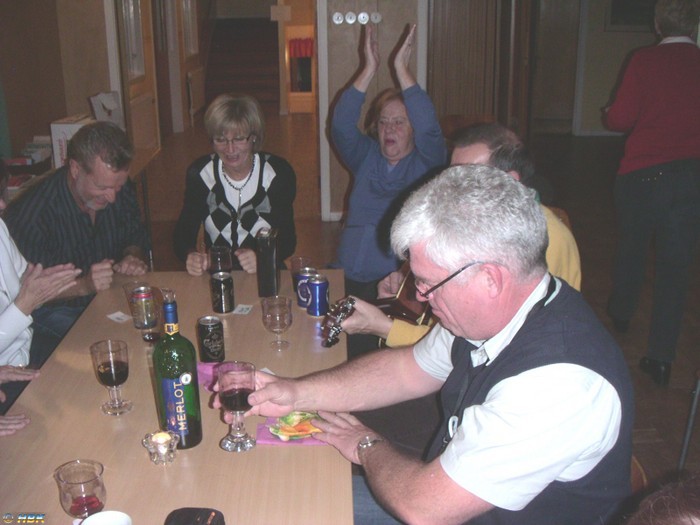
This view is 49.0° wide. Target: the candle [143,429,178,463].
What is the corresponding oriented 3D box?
[{"bbox_3d":[-0.386,0.382,1.575,0.073,0.045,0.073,0,18,0],"label":"candle"}]

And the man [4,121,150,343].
[{"bbox_3d":[-0.859,0.167,2.602,0.680,1.285,0.540,15,24,39],"label":"man"}]

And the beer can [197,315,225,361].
[{"bbox_3d":[-0.363,0.199,2.005,0.066,0.115,0.066,-1,18,0],"label":"beer can"}]

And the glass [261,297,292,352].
[{"bbox_3d":[-0.192,0.168,2.069,0.081,0.130,0.081,-1,18,0],"label":"glass"}]

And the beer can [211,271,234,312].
[{"bbox_3d":[-0.387,0.089,2.332,0.066,0.115,0.066,-1,18,0],"label":"beer can"}]

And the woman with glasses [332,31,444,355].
[{"bbox_3d":[0.134,-0.070,2.863,0.460,1.555,0.660,0,18,3],"label":"woman with glasses"}]

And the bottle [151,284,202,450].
[{"bbox_3d":[-0.362,0.220,1.604,0.086,0.335,0.086,0,18,0],"label":"bottle"}]

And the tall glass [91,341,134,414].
[{"bbox_3d":[-0.537,0.264,1.747,0.081,0.154,0.081,-1,18,0],"label":"tall glass"}]

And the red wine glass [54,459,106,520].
[{"bbox_3d":[-0.454,0.415,1.311,0.077,0.133,0.077,-1,18,0],"label":"red wine glass"}]

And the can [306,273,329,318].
[{"bbox_3d":[-0.097,0.098,2.313,0.066,0.116,0.066,0,18,0],"label":"can"}]

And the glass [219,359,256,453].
[{"bbox_3d":[-0.234,0.301,1.605,0.079,0.166,0.079,-1,18,0],"label":"glass"}]

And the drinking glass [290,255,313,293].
[{"bbox_3d":[-0.153,0.045,2.494,0.070,0.120,0.070,0,18,0],"label":"drinking glass"}]

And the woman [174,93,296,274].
[{"bbox_3d":[-0.385,0.062,2.843,0.460,1.325,0.660,-1,18,-3],"label":"woman"}]

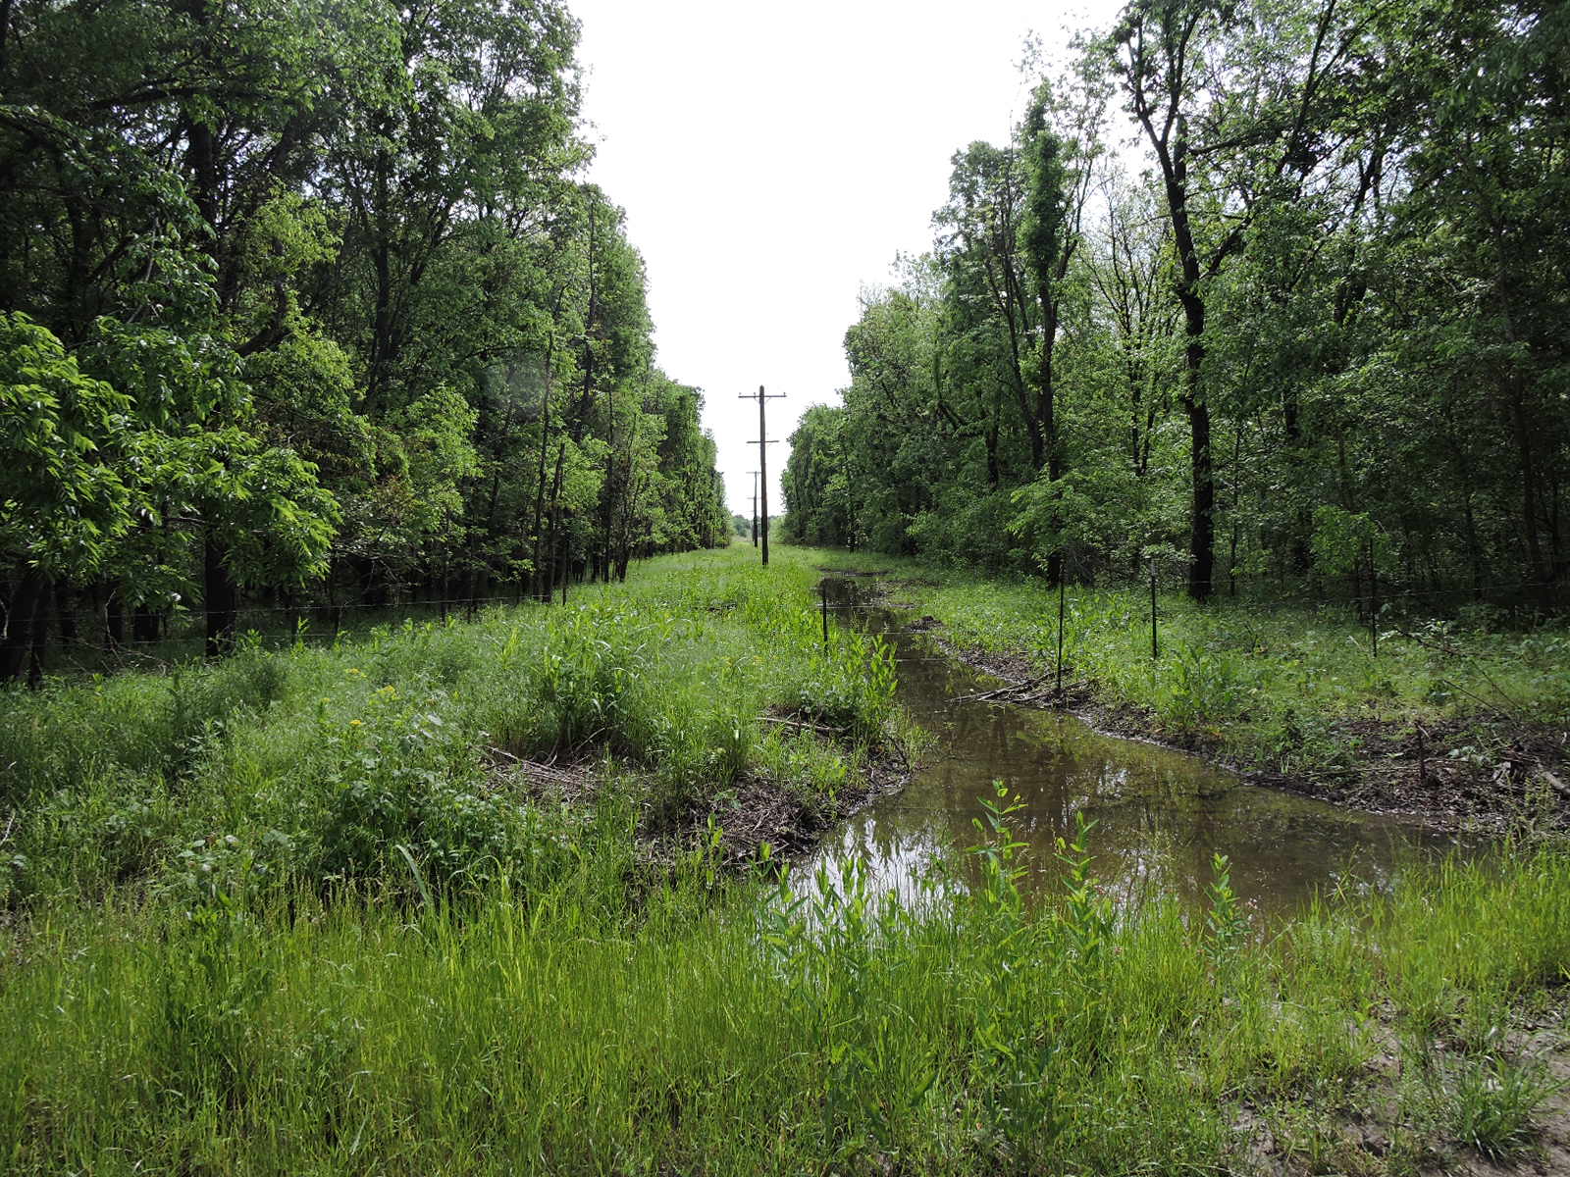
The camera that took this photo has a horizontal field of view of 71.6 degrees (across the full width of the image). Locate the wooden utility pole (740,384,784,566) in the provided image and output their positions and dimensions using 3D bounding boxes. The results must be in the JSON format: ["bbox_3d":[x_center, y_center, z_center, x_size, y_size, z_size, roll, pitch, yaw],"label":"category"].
[{"bbox_3d":[-1.073,-5.737,55.531,2.420,9.230,0.320,-1,3,-2],"label":"wooden utility pole"}]

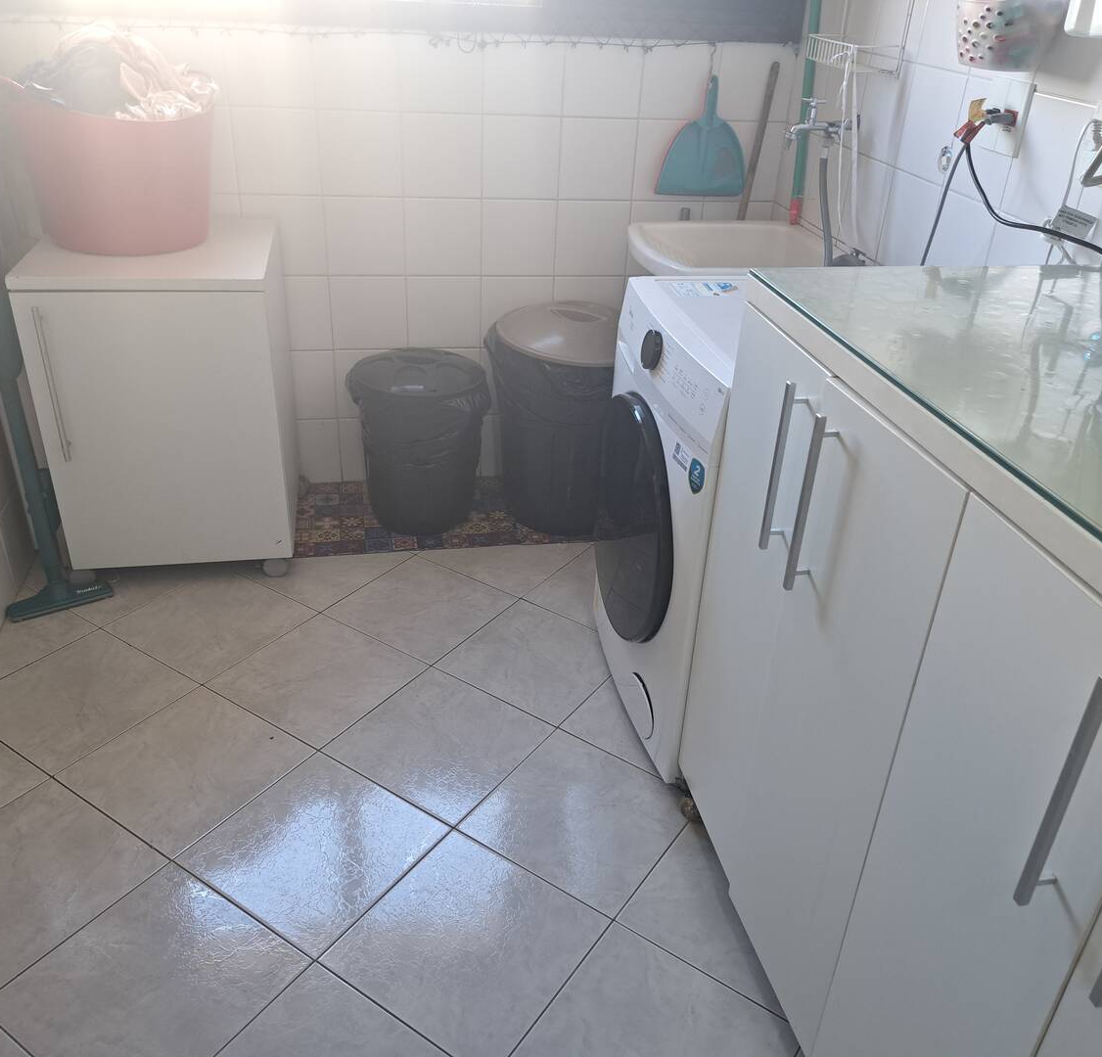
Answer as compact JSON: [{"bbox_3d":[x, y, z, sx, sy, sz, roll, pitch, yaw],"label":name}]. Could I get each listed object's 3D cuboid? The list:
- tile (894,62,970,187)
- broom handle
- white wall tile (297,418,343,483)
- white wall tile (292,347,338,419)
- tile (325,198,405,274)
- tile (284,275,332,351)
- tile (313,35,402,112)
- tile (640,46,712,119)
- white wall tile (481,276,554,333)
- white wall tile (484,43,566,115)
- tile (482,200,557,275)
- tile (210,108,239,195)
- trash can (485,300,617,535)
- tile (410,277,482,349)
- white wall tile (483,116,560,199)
[{"bbox_3d":[0.754,-0.798,1.928,0.010,0.200,0.200,-3,30,-11],"label":"tile"},{"bbox_3d":[0.512,-0.694,2.766,0.024,1.139,0.024,1,27,-13],"label":"broom handle"},{"bbox_3d":[-0.713,-0.222,2.825,0.202,0.202,0.010,-3,30,-10],"label":"white wall tile"},{"bbox_3d":[-0.698,-0.394,2.695,0.200,0.200,0.010,-3,30,-11],"label":"white wall tile"},{"bbox_3d":[-0.481,-0.756,2.535,0.200,0.200,0.010,-3,30,-11],"label":"tile"},{"bbox_3d":[-0.693,-0.574,2.616,0.200,0.200,0.010,-3,30,-11],"label":"tile"},{"bbox_3d":[-0.463,-1.097,2.345,0.200,0.176,0.010,-3,30,-11],"label":"tile"},{"bbox_3d":[0.333,-1.149,2.515,0.200,0.185,0.010,-3,30,-11],"label":"tile"},{"bbox_3d":[-0.096,-0.606,2.737,0.202,0.202,0.010,-3,30,-11],"label":"white wall tile"},{"bbox_3d":[-0.065,-1.128,2.437,0.200,0.185,0.010,-3,30,-11],"label":"white wall tile"},{"bbox_3d":[-0.086,-0.784,2.637,0.202,0.202,0.010,-3,30,-11],"label":"tile"},{"bbox_3d":[-0.877,-0.924,2.393,0.202,0.202,0.010,-3,30,-10],"label":"tile"},{"bbox_3d":[0.073,-0.309,2.678,0.460,0.570,0.460,3,29,-1],"label":"trash can"},{"bbox_3d":[-0.295,-0.595,2.694,0.200,0.200,0.010,-3,30,-11],"label":"tile"},{"bbox_3d":[-0.076,-0.961,2.538,0.202,0.202,0.010,-3,30,-11],"label":"white wall tile"}]

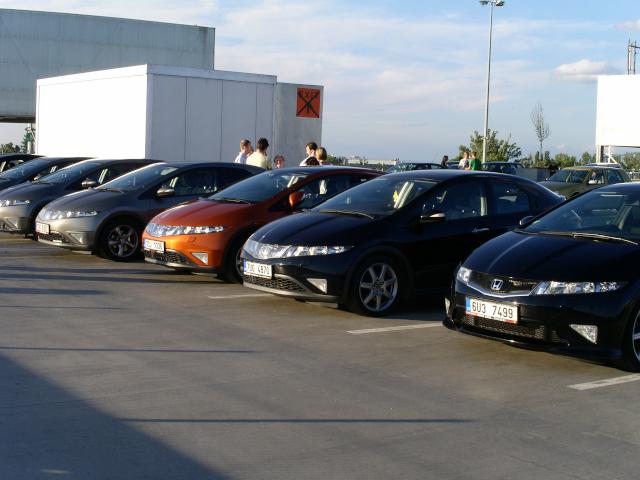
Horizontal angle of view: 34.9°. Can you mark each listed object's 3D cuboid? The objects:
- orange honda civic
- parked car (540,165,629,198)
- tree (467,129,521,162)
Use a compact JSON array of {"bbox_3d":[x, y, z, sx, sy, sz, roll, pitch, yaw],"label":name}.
[{"bbox_3d":[-0.357,-0.276,13.655,4.250,1.460,1.790,-2,6,-38],"label":"orange honda civic"},{"bbox_3d":[9.009,-1.768,35.077,4.400,1.550,1.780,-2,6,-39],"label":"parked car"},{"bbox_3d":[11.880,-5.581,70.159,4.200,4.202,4.200,-2,5,-37],"label":"tree"}]

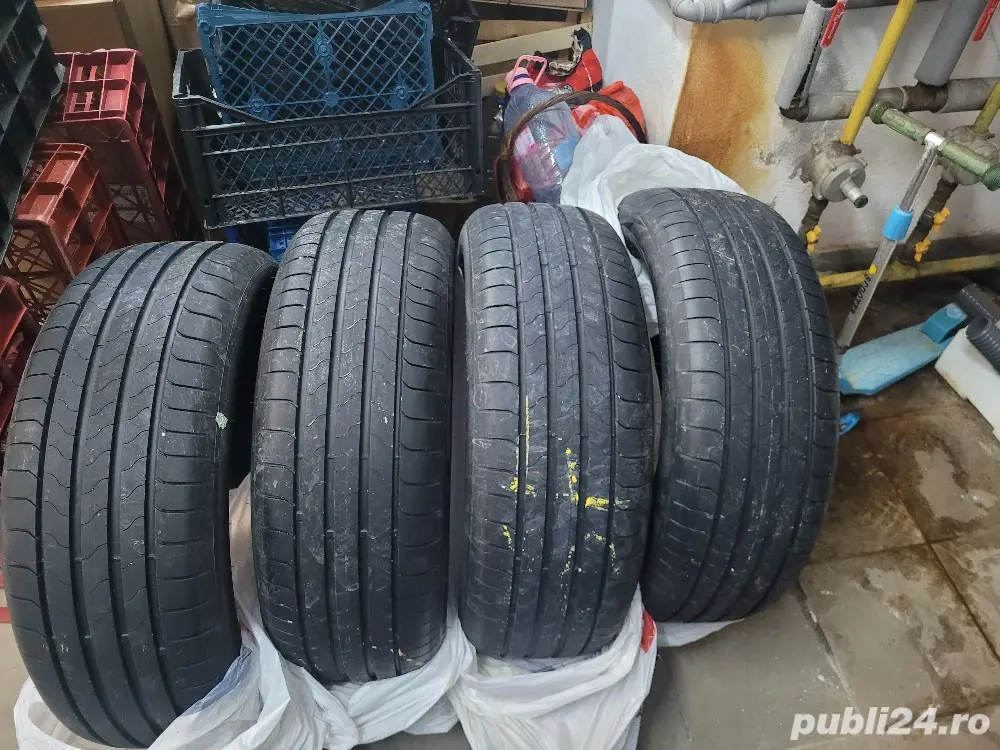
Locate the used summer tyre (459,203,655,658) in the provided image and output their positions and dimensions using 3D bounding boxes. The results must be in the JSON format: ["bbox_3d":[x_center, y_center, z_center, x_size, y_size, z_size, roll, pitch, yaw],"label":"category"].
[{"bbox_3d":[0.049,0.082,1.218,0.228,0.697,0.697,1,51,-5],"label":"used summer tyre"}]

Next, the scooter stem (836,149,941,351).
[{"bbox_3d":[0.758,-0.224,1.496,0.050,0.543,0.048,-22,51,-15],"label":"scooter stem"}]

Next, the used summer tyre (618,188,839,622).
[{"bbox_3d":[0.283,0.048,1.262,0.228,0.697,0.697,2,51,-7],"label":"used summer tyre"}]

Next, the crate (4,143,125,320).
[{"bbox_3d":[-1.146,-0.327,1.769,0.380,0.305,0.273,-2,51,-3],"label":"crate"}]

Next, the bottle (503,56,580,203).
[{"bbox_3d":[0.104,-0.521,1.646,0.155,0.345,0.155,-11,49,16],"label":"bottle"}]

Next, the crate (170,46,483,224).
[{"bbox_3d":[-0.382,-0.578,1.714,0.600,0.267,0.400,-10,37,-13],"label":"crate"}]

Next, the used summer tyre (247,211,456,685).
[{"bbox_3d":[-0.193,0.100,1.184,0.228,0.697,0.697,1,51,-3],"label":"used summer tyre"}]

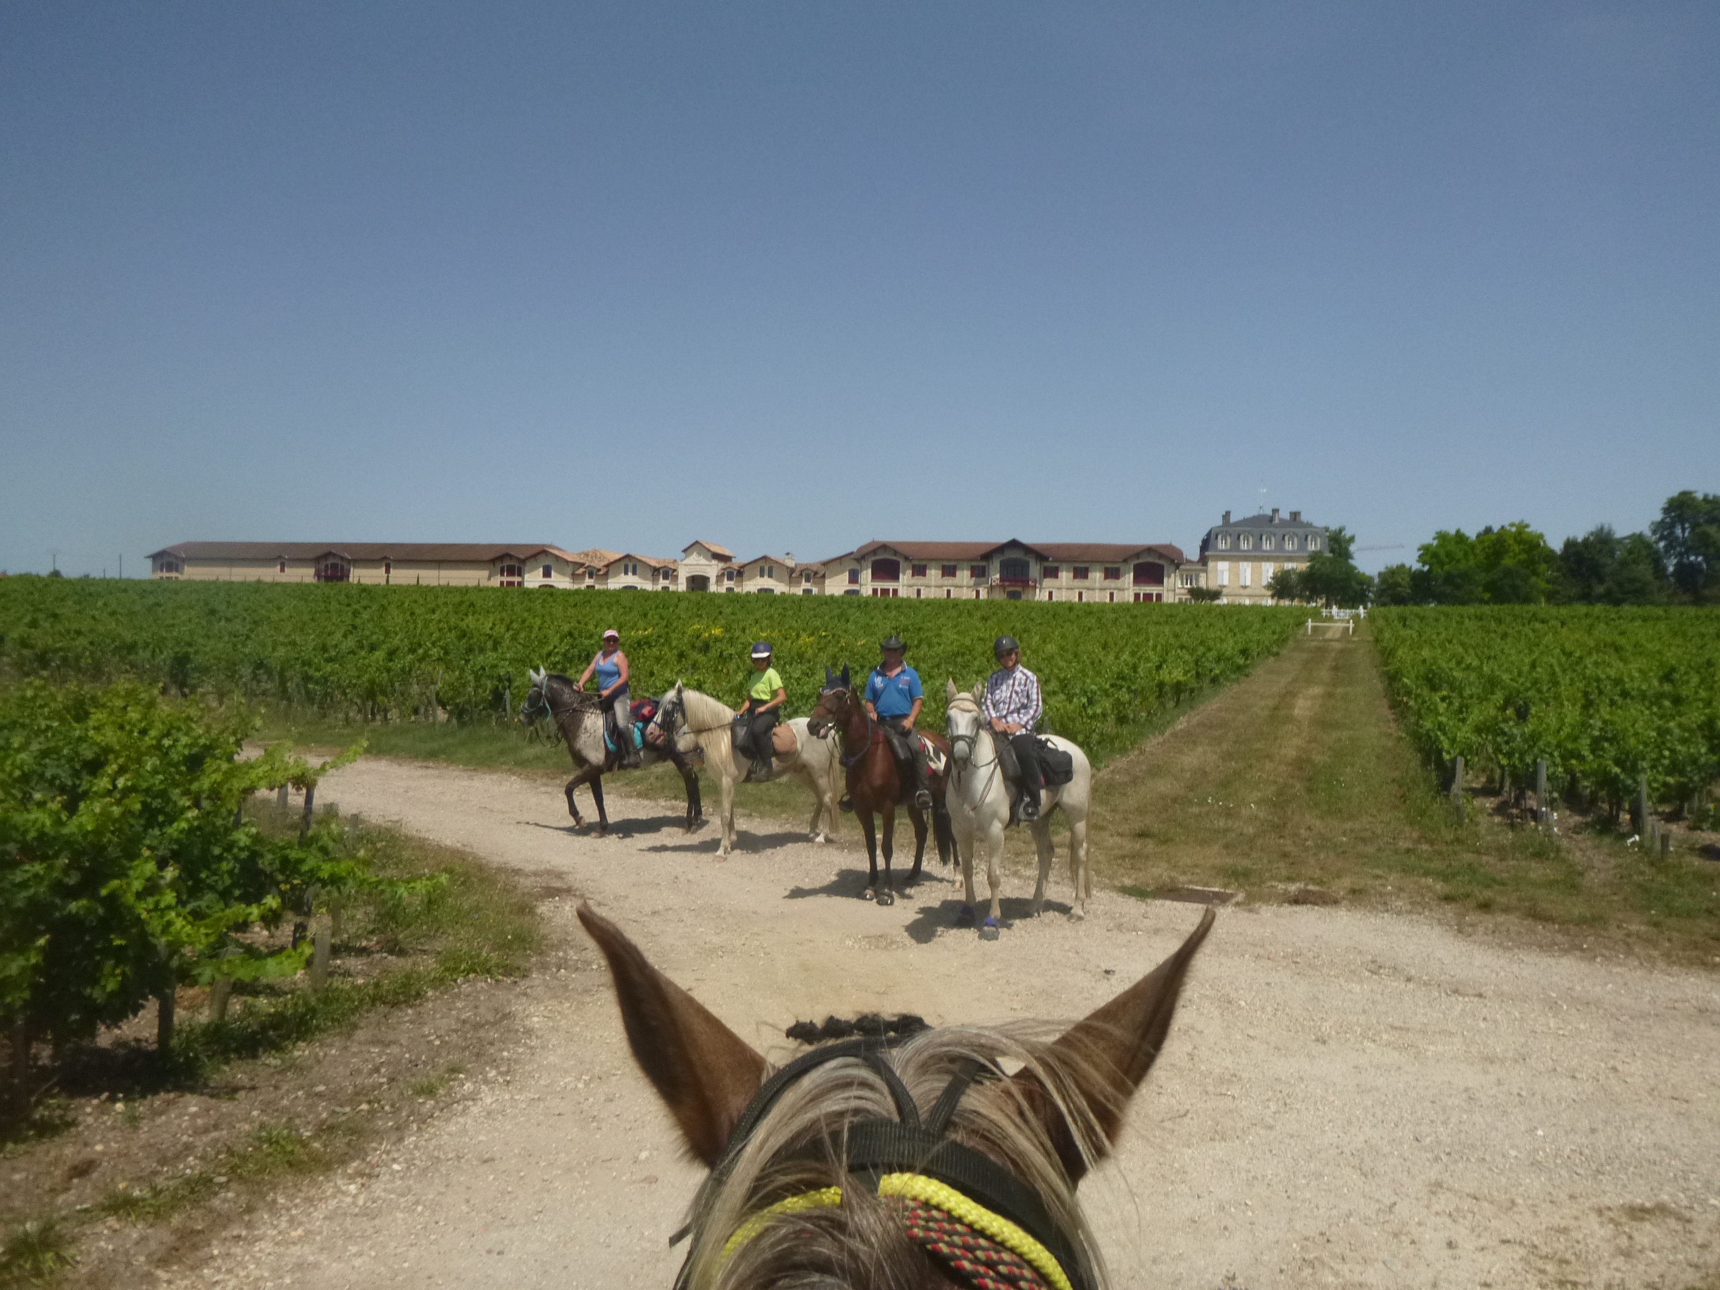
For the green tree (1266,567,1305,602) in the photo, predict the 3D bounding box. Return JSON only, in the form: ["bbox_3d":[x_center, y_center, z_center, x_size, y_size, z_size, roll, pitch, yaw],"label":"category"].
[{"bbox_3d":[47.934,-6.588,140.000,4.500,4.600,4.500,1,1,0],"label":"green tree"}]

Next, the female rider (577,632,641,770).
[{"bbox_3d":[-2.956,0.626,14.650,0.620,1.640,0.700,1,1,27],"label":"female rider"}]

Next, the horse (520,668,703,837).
[{"bbox_3d":[-2.818,1.223,14.553,2.300,2.000,0.620,0,1,-30],"label":"horse"}]

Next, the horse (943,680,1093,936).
[{"bbox_3d":[1.336,1.293,10.162,0.600,2.030,2.100,1,1,38],"label":"horse"}]

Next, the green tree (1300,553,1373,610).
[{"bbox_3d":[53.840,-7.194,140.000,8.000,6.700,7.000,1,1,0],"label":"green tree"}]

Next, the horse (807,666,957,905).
[{"bbox_3d":[0.364,1.237,11.341,0.650,2.100,2.150,1,1,31],"label":"horse"}]

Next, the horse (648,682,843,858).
[{"bbox_3d":[-1.188,1.308,13.667,2.300,1.880,0.620,0,1,-34],"label":"horse"}]

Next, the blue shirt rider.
[{"bbox_3d":[0.342,0.697,11.300,0.650,1.620,0.650,1,1,16],"label":"blue shirt rider"}]

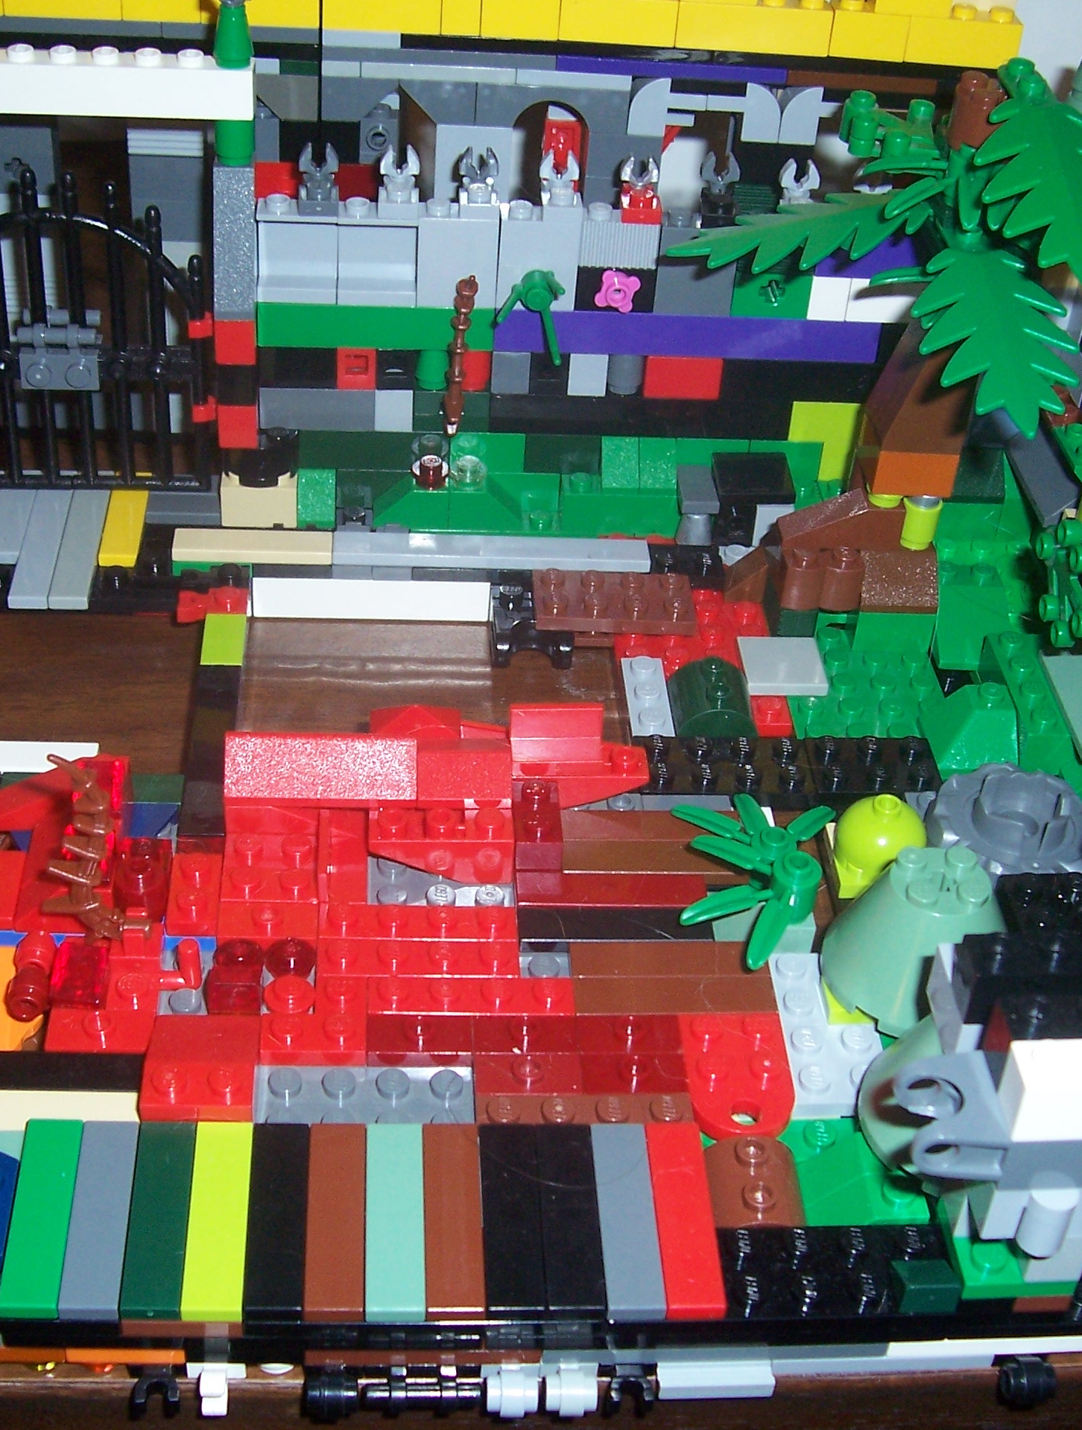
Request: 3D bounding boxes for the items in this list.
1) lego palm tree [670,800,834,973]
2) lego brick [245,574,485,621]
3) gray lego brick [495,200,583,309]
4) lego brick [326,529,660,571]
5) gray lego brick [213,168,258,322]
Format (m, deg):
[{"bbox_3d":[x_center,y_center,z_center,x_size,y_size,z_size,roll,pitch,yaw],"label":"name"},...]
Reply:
[{"bbox_3d":[0.036,0.026,0.308,0.028,0.015,0.038,1,37,-5],"label":"lego palm tree"},{"bbox_3d":[-0.035,-0.026,0.386,0.048,0.010,0.008,1,35,-5],"label":"lego brick"},{"bbox_3d":[-0.001,-0.093,0.377,0.016,0.020,0.008,1,35,-5],"label":"gray lego brick"},{"bbox_3d":[-0.010,-0.033,0.382,0.064,0.003,0.008,1,37,-5],"label":"lego brick"},{"bbox_3d":[-0.059,-0.093,0.363,0.008,0.029,0.016,1,37,-5],"label":"gray lego brick"}]

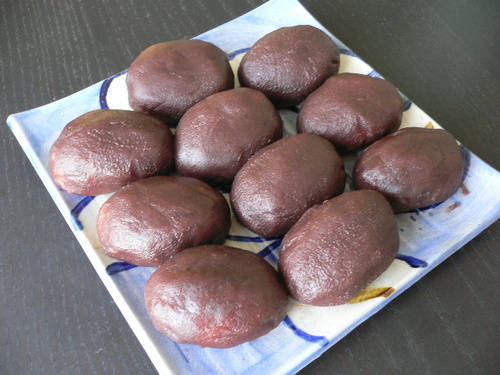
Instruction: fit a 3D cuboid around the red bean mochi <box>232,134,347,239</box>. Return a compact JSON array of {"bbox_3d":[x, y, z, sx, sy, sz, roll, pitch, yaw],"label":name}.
[{"bbox_3d":[0.021,-0.003,0.271,0.069,0.035,0.051,-37,67,-20],"label":"red bean mochi"}]

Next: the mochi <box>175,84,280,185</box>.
[{"bbox_3d":[-0.012,-0.030,0.286,0.055,0.035,0.068,38,66,19],"label":"mochi"}]

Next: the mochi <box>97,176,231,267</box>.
[{"bbox_3d":[-0.043,0.017,0.259,0.069,0.033,0.051,-2,60,-3],"label":"mochi"}]

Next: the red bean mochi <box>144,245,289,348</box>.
[{"bbox_3d":[-0.016,0.051,0.239,0.069,0.034,0.050,0,60,-1],"label":"red bean mochi"}]

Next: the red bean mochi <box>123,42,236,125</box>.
[{"bbox_3d":[-0.042,-0.066,0.307,0.066,0.034,0.059,-17,62,-11],"label":"red bean mochi"}]

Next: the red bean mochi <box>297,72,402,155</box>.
[{"bbox_3d":[0.060,-0.045,0.298,0.066,0.033,0.049,-18,62,-11],"label":"red bean mochi"}]

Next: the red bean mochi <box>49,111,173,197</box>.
[{"bbox_3d":[-0.076,-0.020,0.280,0.068,0.034,0.051,-14,61,-9],"label":"red bean mochi"}]

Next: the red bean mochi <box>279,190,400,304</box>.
[{"bbox_3d":[0.045,0.029,0.253,0.070,0.035,0.049,-37,67,-20],"label":"red bean mochi"}]

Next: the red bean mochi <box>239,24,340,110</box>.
[{"bbox_3d":[0.025,-0.077,0.315,0.069,0.034,0.054,-32,65,-18],"label":"red bean mochi"}]

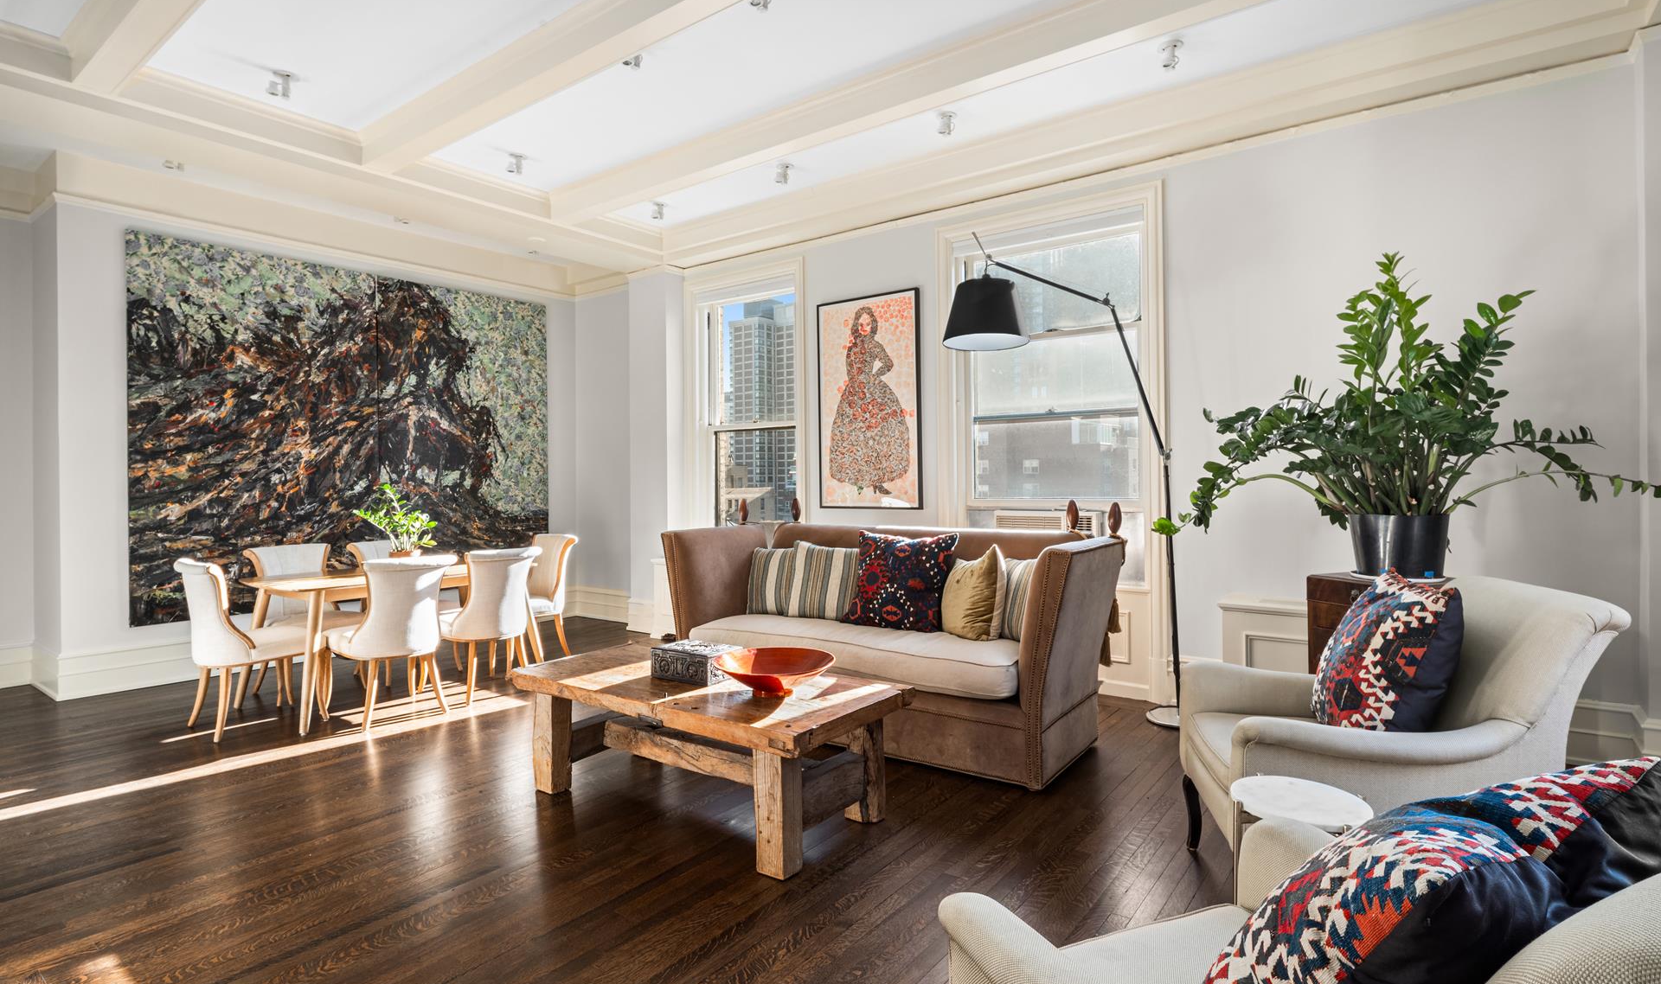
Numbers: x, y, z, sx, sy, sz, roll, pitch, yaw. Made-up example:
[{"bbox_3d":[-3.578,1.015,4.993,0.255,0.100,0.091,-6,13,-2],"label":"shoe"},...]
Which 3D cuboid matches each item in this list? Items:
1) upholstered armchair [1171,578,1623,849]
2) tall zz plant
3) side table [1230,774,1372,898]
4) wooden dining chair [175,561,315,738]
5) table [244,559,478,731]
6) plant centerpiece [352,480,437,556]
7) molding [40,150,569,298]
[{"bbox_3d":[1.573,0.768,2.325,0.900,0.950,0.720,0,1,15],"label":"upholstered armchair"},{"bbox_3d":[2.375,-0.411,3.457,1.800,1.250,0.950,0,1,36],"label":"tall zz plant"},{"bbox_3d":[1.079,0.977,1.801,0.300,0.560,0.300,0,1,36],"label":"side table"},{"bbox_3d":[-3.097,0.799,4.206,0.500,0.890,0.570,0,1,36],"label":"wooden dining chair"},{"bbox_3d":[-2.621,0.854,4.771,0.900,0.750,1.540,0,1,36],"label":"table"},{"bbox_3d":[-2.651,0.218,4.802,0.430,0.540,0.400,0,1,36],"label":"plant centerpiece"},{"bbox_3d":[-3.568,-1.893,6.028,0.200,0.310,3.550,0,1,36],"label":"molding"}]

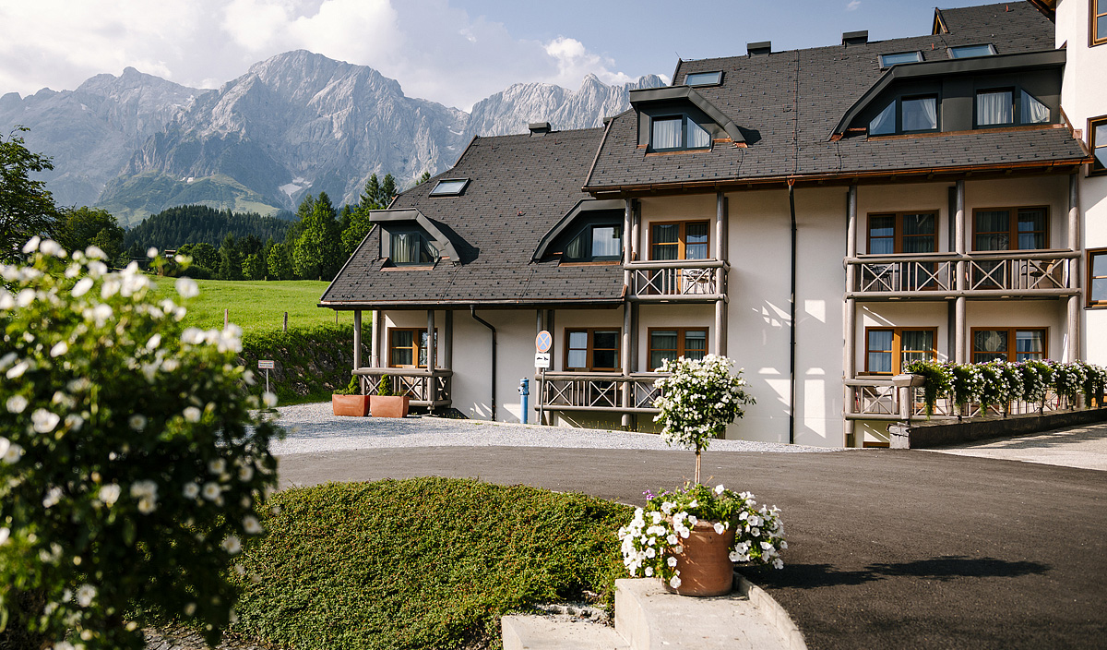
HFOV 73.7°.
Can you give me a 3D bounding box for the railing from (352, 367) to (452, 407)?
[{"bbox_3d":[-4.771,1.886,23.065,2.745,1.110,1.297,0,-1,17],"label":"railing"}]

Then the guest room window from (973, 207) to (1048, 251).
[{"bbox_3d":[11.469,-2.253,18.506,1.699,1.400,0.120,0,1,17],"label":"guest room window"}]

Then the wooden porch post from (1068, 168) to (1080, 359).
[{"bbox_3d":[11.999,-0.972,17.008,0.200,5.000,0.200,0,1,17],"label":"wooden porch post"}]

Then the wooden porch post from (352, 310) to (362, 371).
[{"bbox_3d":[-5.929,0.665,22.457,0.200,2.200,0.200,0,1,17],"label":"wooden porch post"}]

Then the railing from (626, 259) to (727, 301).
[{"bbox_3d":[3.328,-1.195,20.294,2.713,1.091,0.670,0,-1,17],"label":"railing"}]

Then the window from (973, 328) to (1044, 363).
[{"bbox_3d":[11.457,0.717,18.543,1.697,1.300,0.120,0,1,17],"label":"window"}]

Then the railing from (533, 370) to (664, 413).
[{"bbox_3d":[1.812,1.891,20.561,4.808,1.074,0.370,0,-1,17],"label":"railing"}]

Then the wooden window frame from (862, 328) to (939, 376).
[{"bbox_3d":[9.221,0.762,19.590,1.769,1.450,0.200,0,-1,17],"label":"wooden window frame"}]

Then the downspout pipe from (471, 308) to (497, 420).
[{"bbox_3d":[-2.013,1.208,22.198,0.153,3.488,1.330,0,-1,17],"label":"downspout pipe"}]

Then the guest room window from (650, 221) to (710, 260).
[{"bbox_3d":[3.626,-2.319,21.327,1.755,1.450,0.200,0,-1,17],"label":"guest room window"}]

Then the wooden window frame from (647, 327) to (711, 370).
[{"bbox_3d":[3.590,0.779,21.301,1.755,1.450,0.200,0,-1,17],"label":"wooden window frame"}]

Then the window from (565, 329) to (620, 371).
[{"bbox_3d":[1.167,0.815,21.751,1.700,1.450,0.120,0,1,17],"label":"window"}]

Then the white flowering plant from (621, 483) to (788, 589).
[{"bbox_3d":[0.963,1.360,4.800,1.000,0.660,0.800,0,1,11],"label":"white flowering plant"}]

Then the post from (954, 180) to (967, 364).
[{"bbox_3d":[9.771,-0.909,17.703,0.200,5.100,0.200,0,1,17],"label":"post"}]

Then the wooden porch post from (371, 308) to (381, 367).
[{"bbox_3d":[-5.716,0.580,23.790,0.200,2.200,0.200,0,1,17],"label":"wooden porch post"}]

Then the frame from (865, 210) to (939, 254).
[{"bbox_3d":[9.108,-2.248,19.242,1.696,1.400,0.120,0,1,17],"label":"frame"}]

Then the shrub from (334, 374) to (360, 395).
[{"bbox_3d":[-6.119,1.766,21.901,0.680,0.620,0.500,0,1,17],"label":"shrub"}]

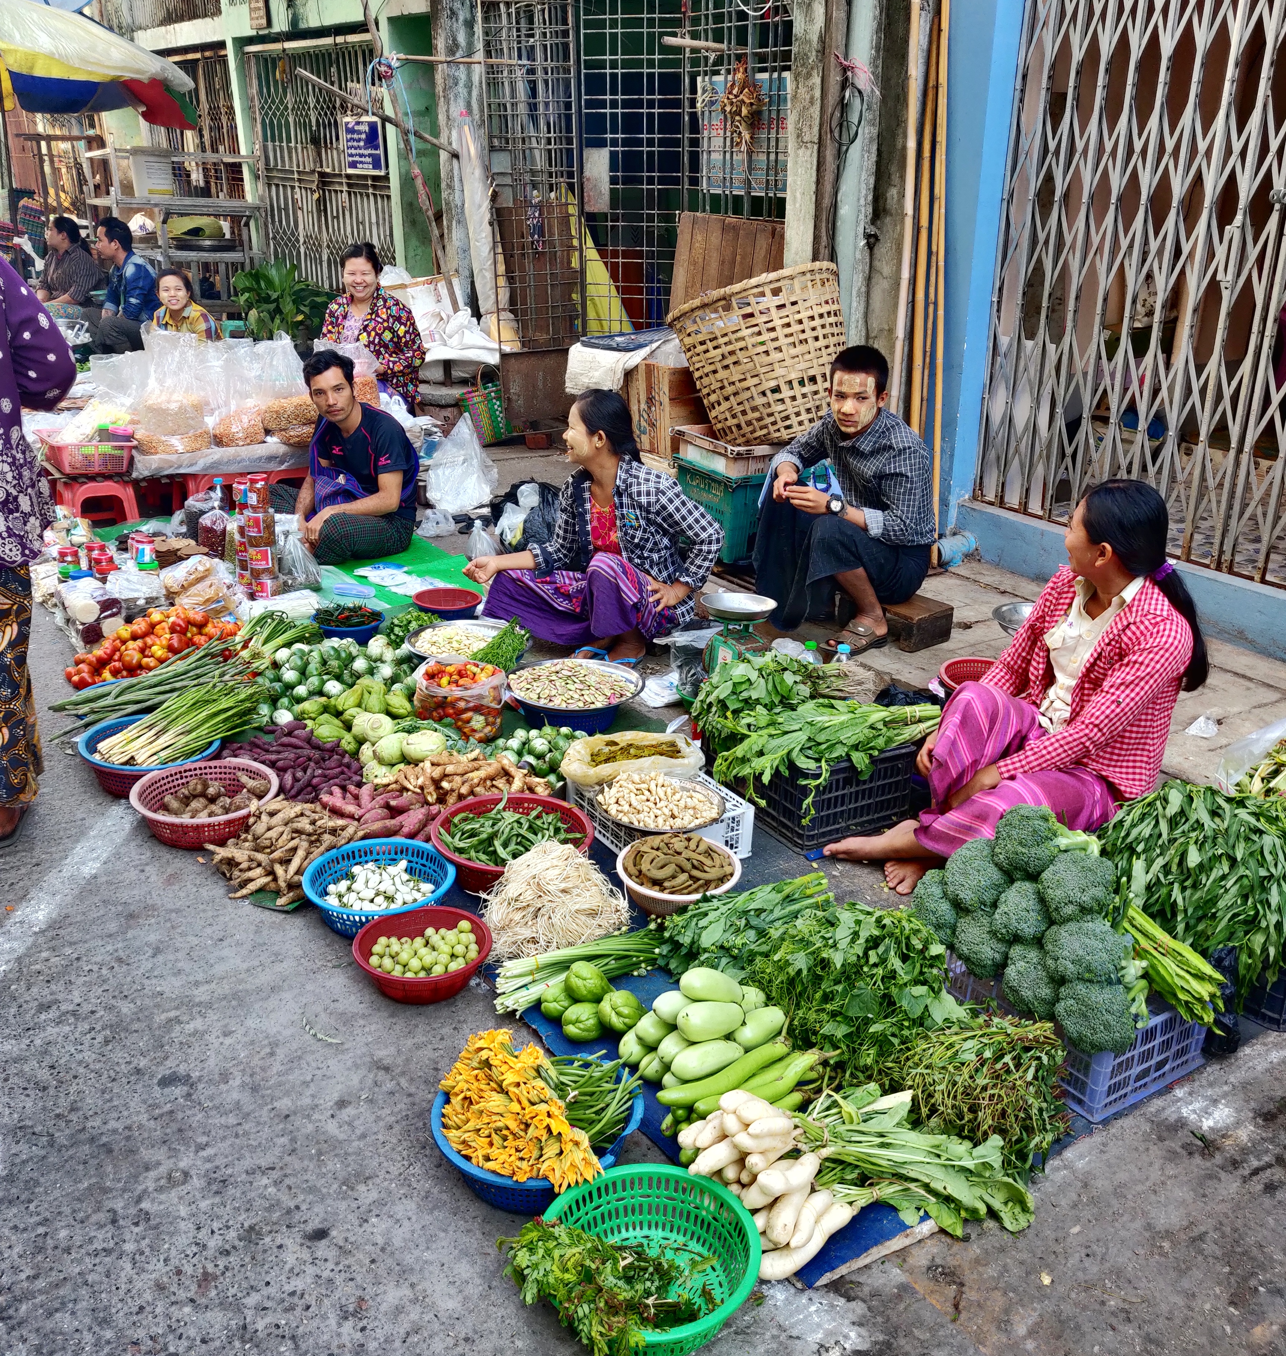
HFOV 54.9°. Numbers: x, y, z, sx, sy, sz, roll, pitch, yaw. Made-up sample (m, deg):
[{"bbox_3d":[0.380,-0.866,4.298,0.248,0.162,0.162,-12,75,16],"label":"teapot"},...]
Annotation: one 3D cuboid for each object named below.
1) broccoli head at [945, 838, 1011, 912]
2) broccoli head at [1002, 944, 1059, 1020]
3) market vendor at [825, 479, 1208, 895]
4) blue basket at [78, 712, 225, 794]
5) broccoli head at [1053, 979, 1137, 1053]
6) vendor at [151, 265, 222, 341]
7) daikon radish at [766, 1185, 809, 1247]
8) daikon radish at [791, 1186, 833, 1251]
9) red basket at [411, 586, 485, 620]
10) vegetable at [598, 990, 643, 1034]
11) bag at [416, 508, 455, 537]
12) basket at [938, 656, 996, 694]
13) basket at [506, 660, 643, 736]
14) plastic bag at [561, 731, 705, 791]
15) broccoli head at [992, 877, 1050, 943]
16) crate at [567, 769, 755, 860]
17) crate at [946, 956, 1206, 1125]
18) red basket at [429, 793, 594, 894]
[{"bbox_3d":[0.610,0.359,2.278,0.130,0.135,0.130,7,24,16],"label":"broccoli head"},{"bbox_3d":[0.657,0.510,2.082,0.120,0.120,0.115,-17,30,-31],"label":"broccoli head"},{"bbox_3d":[0.855,-0.004,2.733,0.710,0.860,0.500,-17,28,-34],"label":"market vendor"},{"bbox_3d":[-1.239,0.203,3.134,0.342,0.100,0.342,0,23,0],"label":"blue basket"},{"bbox_3d":[0.734,0.547,2.004,0.130,0.125,0.130,-17,30,-31],"label":"broccoli head"},{"bbox_3d":[-2.473,-1.865,6.862,0.500,0.820,0.580,2,25,6],"label":"vendor"},{"bbox_3d":[0.215,0.775,1.803,0.054,0.060,0.160,12,26,26],"label":"daikon radish"},{"bbox_3d":[0.252,0.799,1.849,0.040,0.040,0.130,14,27,29],"label":"daikon radish"},{"bbox_3d":[-0.673,-0.251,4.228,0.235,0.065,0.235,0,23,0],"label":"red basket"},{"bbox_3d":[-0.038,0.609,2.276,0.090,0.075,0.075,-15,29,-28],"label":"vegetable"},{"bbox_3d":[-0.884,-0.681,5.294,0.150,0.110,0.130,4,23,10],"label":"bag"},{"bbox_3d":[0.869,0.026,3.258,0.190,0.100,0.190,0,26,0],"label":"basket"},{"bbox_3d":[-0.187,0.061,3.541,0.370,0.120,0.370,0,23,0],"label":"basket"},{"bbox_3d":[-0.023,0.189,2.800,0.320,0.110,0.210,3,24,8],"label":"plastic bag"},{"bbox_3d":[0.657,0.406,2.150,0.120,0.115,0.115,0,26,0],"label":"broccoli head"},{"bbox_3d":[0.043,0.313,2.941,0.318,0.130,0.315,-10,26,-20],"label":"crate"},{"bbox_3d":[0.762,0.573,2.249,0.275,0.155,0.380,-17,30,-31],"label":"crate"},{"bbox_3d":[-0.282,0.388,2.699,0.350,0.115,0.350,0,26,0],"label":"red basket"}]

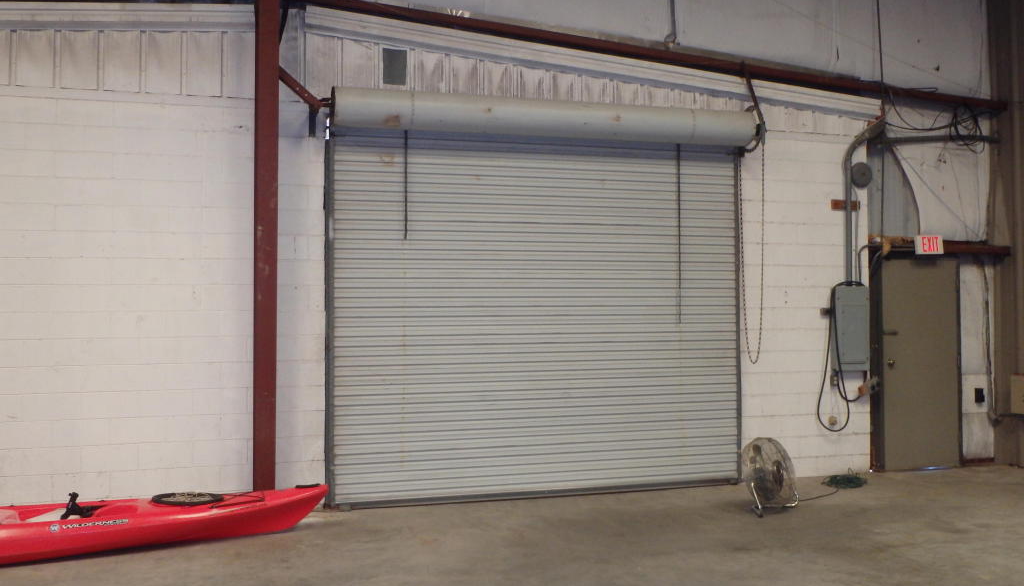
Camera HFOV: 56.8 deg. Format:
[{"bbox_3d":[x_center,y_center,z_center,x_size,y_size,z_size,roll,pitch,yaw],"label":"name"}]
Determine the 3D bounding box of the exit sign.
[{"bbox_3d":[4.172,-0.477,9.461,0.305,0.190,0.050,0,-1,-17],"label":"exit sign"}]

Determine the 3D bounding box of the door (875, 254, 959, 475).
[{"bbox_3d":[4.125,0.703,9.538,0.950,2.120,0.070,0,-1,-17],"label":"door"}]

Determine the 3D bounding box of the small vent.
[{"bbox_3d":[-0.987,-1.917,8.024,0.209,0.305,0.040,0,-1,-17],"label":"small vent"}]

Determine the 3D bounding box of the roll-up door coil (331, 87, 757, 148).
[{"bbox_3d":[0.390,-1.473,8.087,3.800,0.340,0.350,0,-1,-17],"label":"roll-up door coil"}]

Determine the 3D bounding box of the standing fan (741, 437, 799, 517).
[{"bbox_3d":[2.056,1.442,7.473,0.500,0.570,0.300,0,-1,-32],"label":"standing fan"}]

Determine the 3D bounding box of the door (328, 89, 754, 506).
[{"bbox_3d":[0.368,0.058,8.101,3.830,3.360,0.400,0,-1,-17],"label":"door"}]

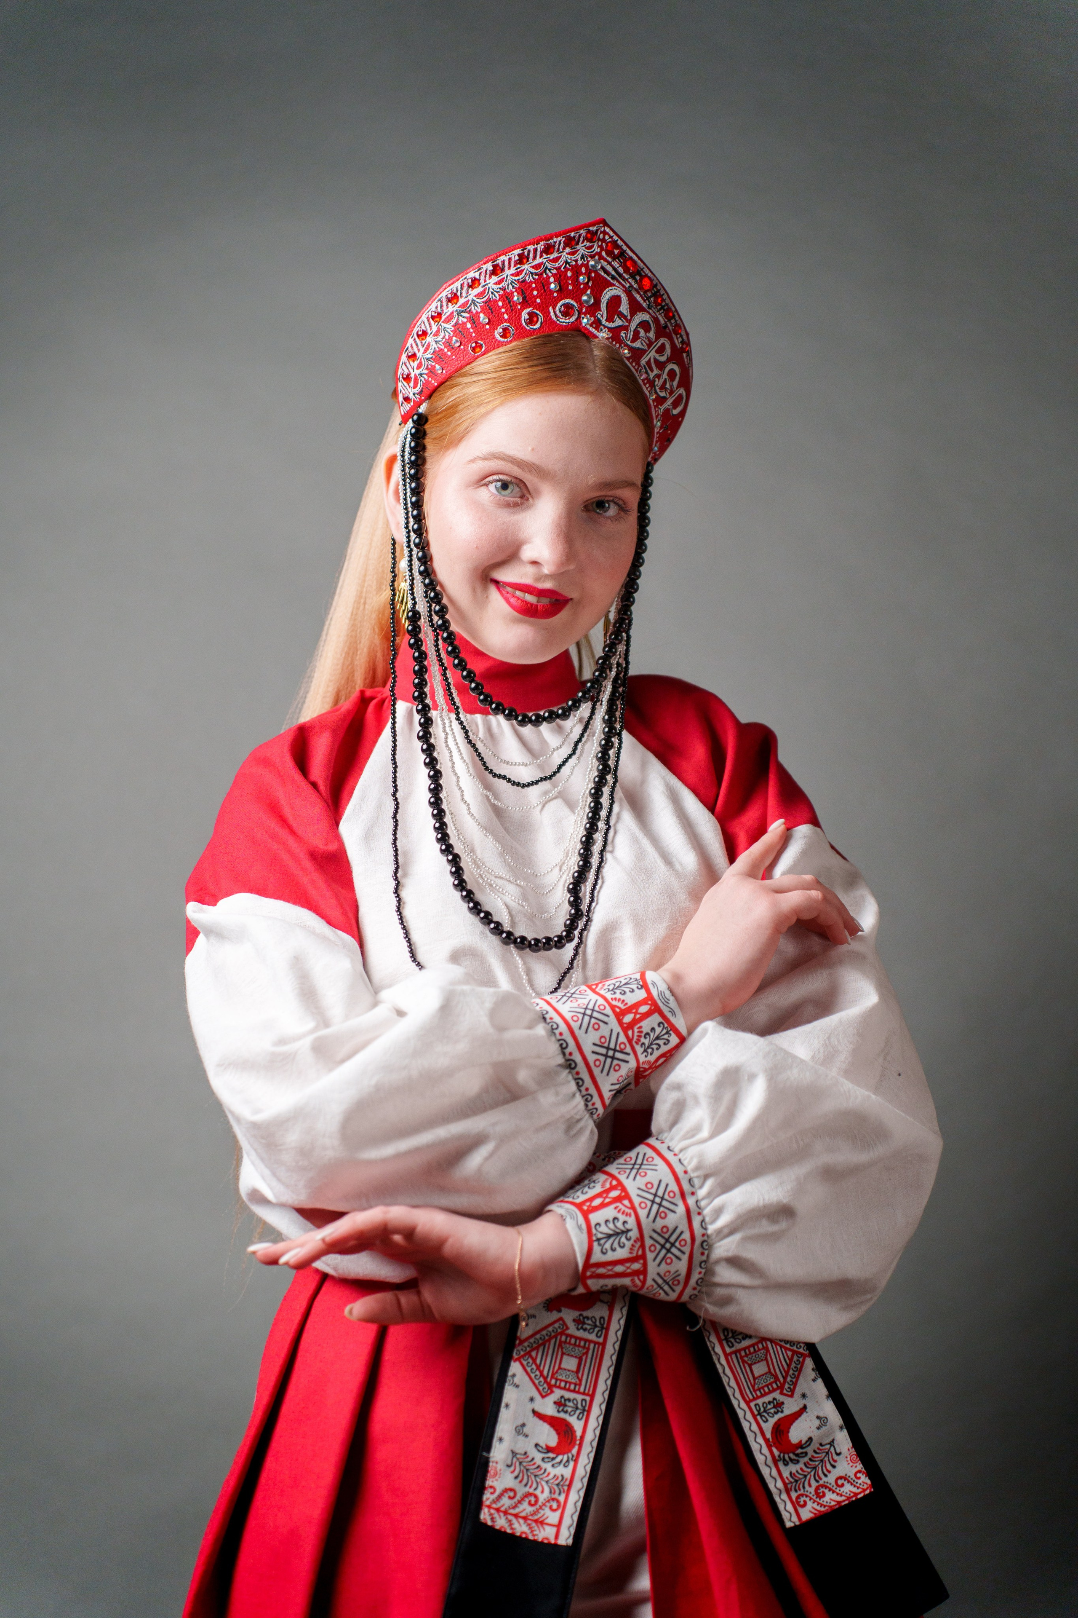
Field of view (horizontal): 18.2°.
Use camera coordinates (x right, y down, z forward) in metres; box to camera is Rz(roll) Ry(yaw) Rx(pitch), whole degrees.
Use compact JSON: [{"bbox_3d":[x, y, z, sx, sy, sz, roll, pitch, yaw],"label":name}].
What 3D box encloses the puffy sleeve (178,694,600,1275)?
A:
[{"bbox_3d":[-0.090,0.111,2.060,0.245,0.345,0.235,0,2,-9],"label":"puffy sleeve"}]

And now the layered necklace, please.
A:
[{"bbox_3d":[-0.012,-0.069,2.100,0.155,0.350,0.125,0,2,-12],"label":"layered necklace"}]

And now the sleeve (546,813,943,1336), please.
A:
[{"bbox_3d":[0.127,0.168,2.060,0.240,0.315,0.230,0,2,-7],"label":"sleeve"}]

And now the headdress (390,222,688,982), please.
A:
[{"bbox_3d":[0.000,-0.132,2.120,0.180,0.465,0.155,3,2,-18],"label":"headdress"}]

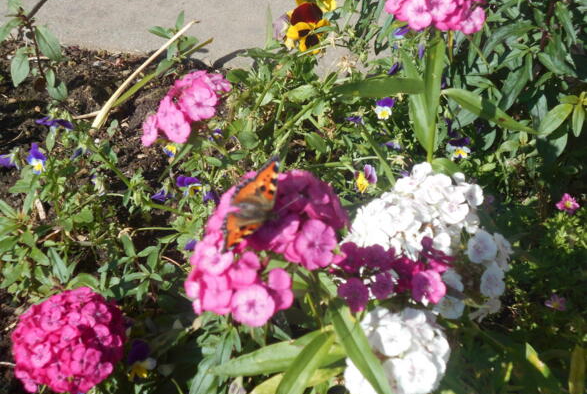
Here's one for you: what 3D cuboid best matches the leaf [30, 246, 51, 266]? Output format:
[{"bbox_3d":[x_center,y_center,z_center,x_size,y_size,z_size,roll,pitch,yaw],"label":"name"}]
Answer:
[{"bbox_3d":[-0.159,0.037,0.810,0.009,0.004,0.016,-30,55,-23],"label":"leaf"}]

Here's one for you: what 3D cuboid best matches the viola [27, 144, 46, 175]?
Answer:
[{"bbox_3d":[-0.213,-0.031,1.070,0.018,0.025,0.010,-16,13,-17],"label":"viola"}]

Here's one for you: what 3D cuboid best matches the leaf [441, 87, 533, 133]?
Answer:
[{"bbox_3d":[0.146,-0.064,0.963,0.076,0.011,0.017,27,58,19],"label":"leaf"}]

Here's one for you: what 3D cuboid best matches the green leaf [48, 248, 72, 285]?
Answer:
[{"bbox_3d":[-0.179,0.053,0.990,0.013,0.031,0.007,-32,21,-24],"label":"green leaf"}]

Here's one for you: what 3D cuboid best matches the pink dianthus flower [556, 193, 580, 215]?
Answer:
[{"bbox_3d":[0.181,0.005,0.850,0.016,0.011,0.015,9,68,10],"label":"pink dianthus flower"}]

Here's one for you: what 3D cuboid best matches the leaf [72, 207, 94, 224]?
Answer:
[{"bbox_3d":[-0.139,0.012,0.850,0.015,0.004,0.012,-11,46,-11],"label":"leaf"}]

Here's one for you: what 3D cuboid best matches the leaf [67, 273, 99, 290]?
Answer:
[{"bbox_3d":[-0.129,0.052,0.790,0.022,0.007,0.011,6,42,6],"label":"leaf"}]

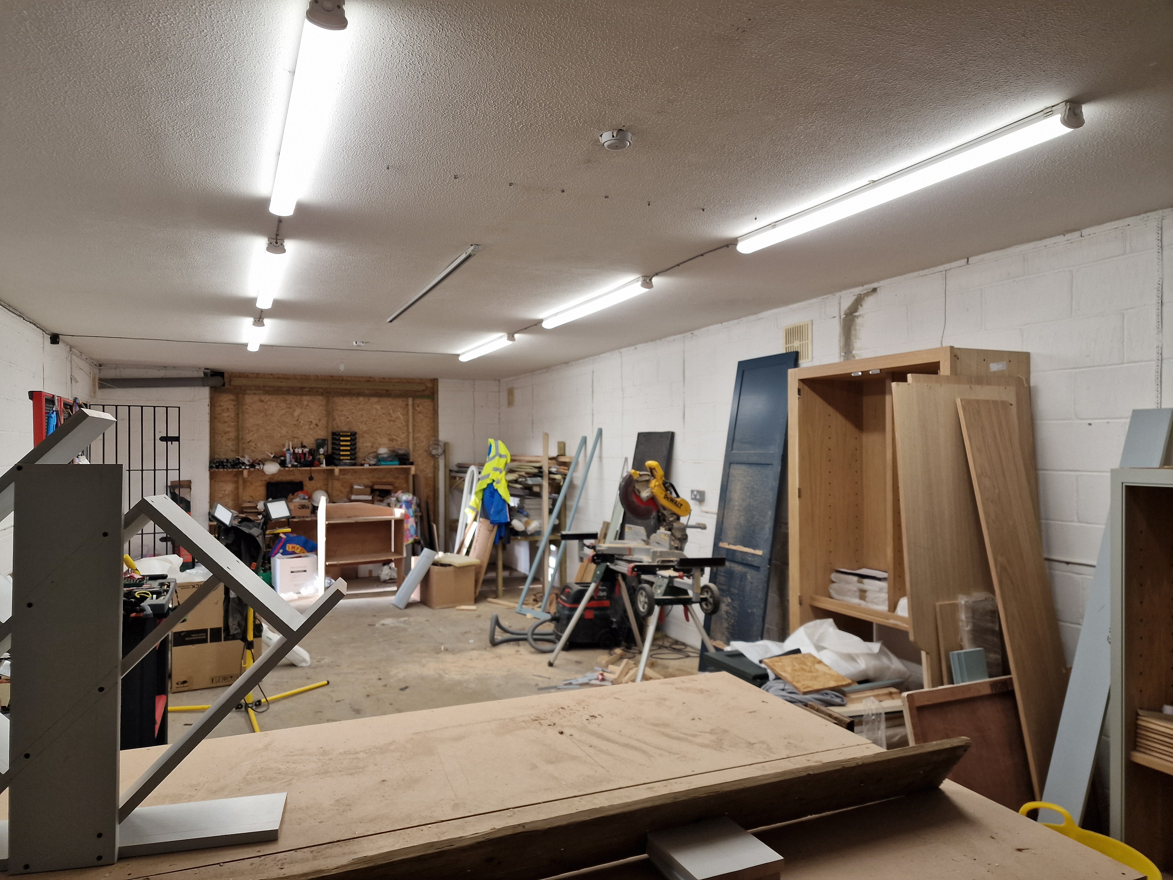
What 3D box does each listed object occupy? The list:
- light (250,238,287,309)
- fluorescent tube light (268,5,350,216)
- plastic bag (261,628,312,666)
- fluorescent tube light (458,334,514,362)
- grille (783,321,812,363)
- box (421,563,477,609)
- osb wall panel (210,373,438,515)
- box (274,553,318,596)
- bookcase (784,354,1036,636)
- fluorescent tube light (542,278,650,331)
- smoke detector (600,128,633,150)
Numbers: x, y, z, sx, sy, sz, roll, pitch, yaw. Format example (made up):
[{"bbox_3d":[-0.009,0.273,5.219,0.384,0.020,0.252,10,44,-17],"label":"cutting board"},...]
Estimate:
[{"bbox_3d":[-1.728,-0.867,4.249,0.085,0.070,1.550,0,-1,-24],"label":"light"},{"bbox_3d":[-0.877,-0.915,2.368,0.092,0.078,1.524,1,-1,-25],"label":"fluorescent tube light"},{"bbox_3d":[-2.202,1.483,5.705,0.360,0.270,0.320,1,-1,-25],"label":"plastic bag"},{"bbox_3d":[-0.956,-0.848,7.306,0.092,0.078,1.524,1,-1,-25],"label":"fluorescent tube light"},{"bbox_3d":[1.374,-0.625,5.097,0.020,0.267,0.275,0,-1,-24],"label":"grille"},{"bbox_3d":[-1.430,1.463,7.964,0.450,0.425,0.400,0,-1,-31],"label":"box"},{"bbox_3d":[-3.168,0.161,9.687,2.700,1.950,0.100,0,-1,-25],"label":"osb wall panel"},{"bbox_3d":[-3.126,1.443,8.395,0.420,0.400,0.280,1,-1,-38],"label":"box"},{"bbox_3d":[1.593,0.602,3.995,0.480,2.006,1.120,0,-1,-24],"label":"bookcase"},{"bbox_3d":[0.026,-0.871,5.100,0.092,0.078,1.524,1,-1,-25],"label":"fluorescent tube light"},{"bbox_3d":[0.092,-0.928,2.429,0.102,0.036,0.102,0,-1,0],"label":"smoke detector"}]

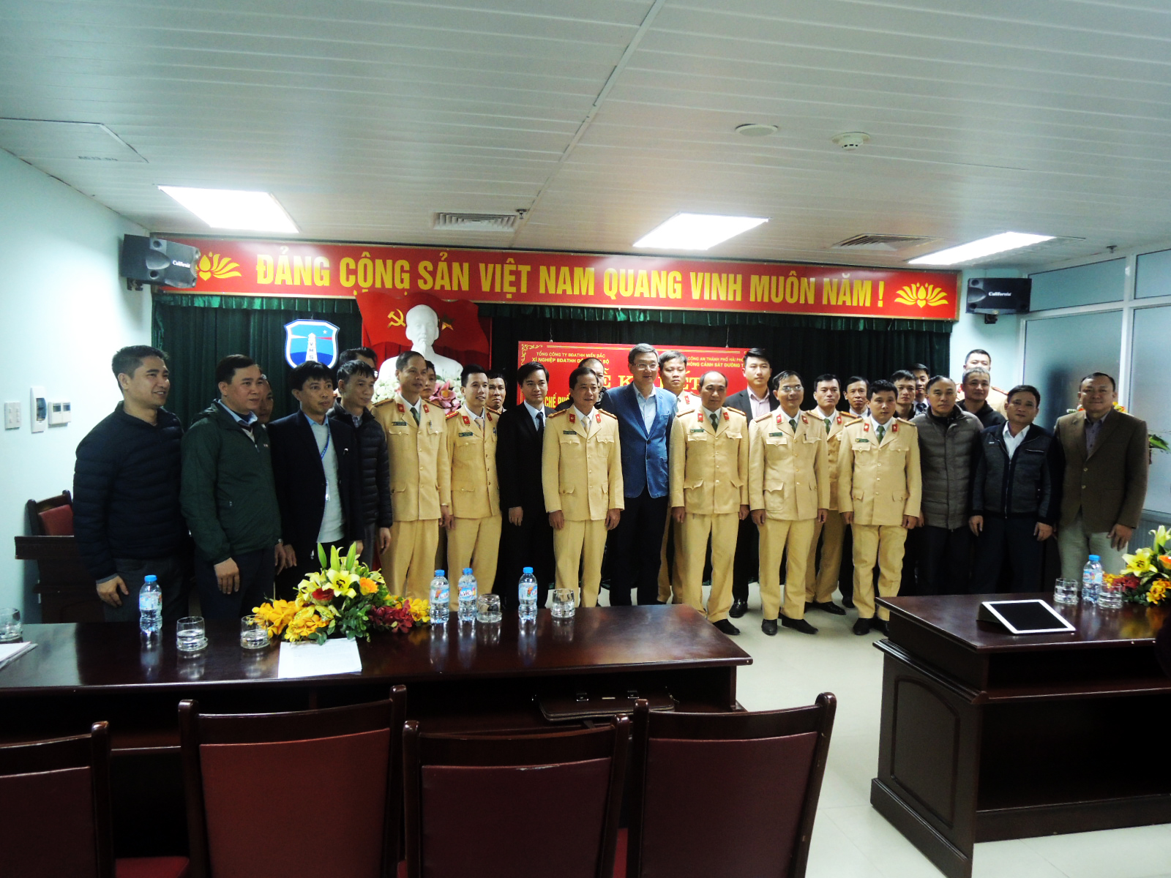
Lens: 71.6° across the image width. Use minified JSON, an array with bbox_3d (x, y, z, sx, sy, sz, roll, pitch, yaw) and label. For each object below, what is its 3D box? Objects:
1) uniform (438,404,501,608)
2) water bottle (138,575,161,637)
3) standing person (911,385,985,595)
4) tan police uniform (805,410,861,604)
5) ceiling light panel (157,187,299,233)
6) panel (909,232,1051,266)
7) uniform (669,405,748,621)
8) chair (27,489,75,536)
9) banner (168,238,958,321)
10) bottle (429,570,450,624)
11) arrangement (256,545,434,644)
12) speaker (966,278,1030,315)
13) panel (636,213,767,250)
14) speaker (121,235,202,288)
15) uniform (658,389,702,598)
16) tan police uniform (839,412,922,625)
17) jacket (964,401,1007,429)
[{"bbox_3d":[-0.683,0.469,4.870,0.460,1.357,0.280,-1,4,-28],"label":"uniform"},{"bbox_3d":[-1.313,0.489,2.448,0.061,0.172,0.061,0,4,-11],"label":"water bottle"},{"bbox_3d":[2.402,0.418,5.363,0.500,1.650,0.310,3,4,24],"label":"standing person"},{"bbox_3d":[1.705,0.486,5.822,0.490,1.372,0.290,1,4,8],"label":"tan police uniform"},{"bbox_3d":[-2.146,-1.411,5.001,0.583,0.050,1.165,0,4,-11],"label":"ceiling light panel"},{"bbox_3d":[2.842,-1.382,5.837,0.570,0.080,1.180,0,4,-11],"label":"panel"},{"bbox_3d":[0.789,0.468,5.170,0.480,1.370,0.280,0,4,-11],"label":"uniform"},{"bbox_3d":[-2.507,0.770,4.243,0.550,0.955,0.450,0,4,-9],"label":"chair"},{"bbox_3d":[0.118,-1.221,6.259,6.190,0.410,0.050,0,4,-11],"label":"banner"},{"bbox_3d":[-0.464,0.495,2.590,0.061,0.172,0.061,0,4,-11],"label":"bottle"},{"bbox_3d":[-0.756,0.463,2.546,0.520,0.275,0.310,0,4,-11],"label":"arrangement"},{"bbox_3d":[3.205,-1.111,6.300,0.470,0.270,0.270,2,4,15],"label":"speaker"},{"bbox_3d":[0.733,-1.393,5.465,0.580,0.060,1.190,0,4,-11],"label":"panel"},{"bbox_3d":[-2.865,-1.197,5.497,0.250,0.280,0.450,9,6,16],"label":"speaker"},{"bbox_3d":[0.626,0.407,5.795,0.500,1.497,0.300,1,3,3],"label":"uniform"},{"bbox_3d":[1.914,0.521,5.283,0.530,1.350,0.300,2,4,20],"label":"tan police uniform"},{"bbox_3d":[2.816,0.070,5.832,0.500,0.680,0.280,3,4,26],"label":"jacket"}]

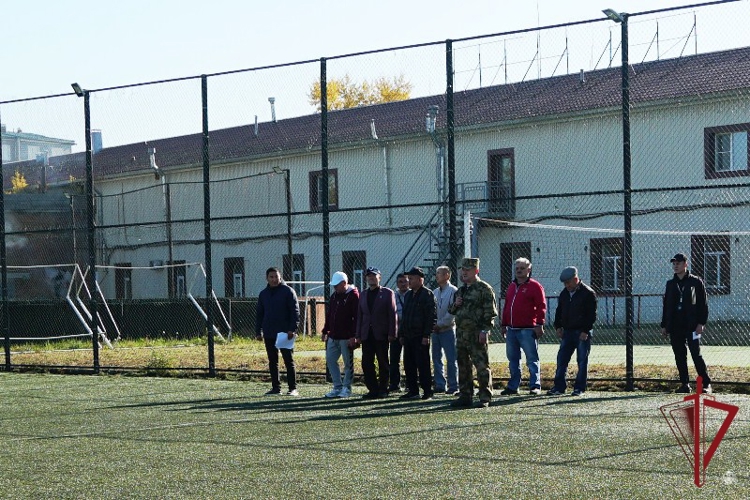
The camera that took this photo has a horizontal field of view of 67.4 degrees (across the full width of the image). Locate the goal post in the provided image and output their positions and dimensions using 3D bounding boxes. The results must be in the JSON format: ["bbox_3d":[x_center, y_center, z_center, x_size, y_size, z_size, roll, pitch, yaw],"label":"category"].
[{"bbox_3d":[-5.619,1.364,14.399,3.300,2.040,1.200,-2,-3,7],"label":"goal post"}]

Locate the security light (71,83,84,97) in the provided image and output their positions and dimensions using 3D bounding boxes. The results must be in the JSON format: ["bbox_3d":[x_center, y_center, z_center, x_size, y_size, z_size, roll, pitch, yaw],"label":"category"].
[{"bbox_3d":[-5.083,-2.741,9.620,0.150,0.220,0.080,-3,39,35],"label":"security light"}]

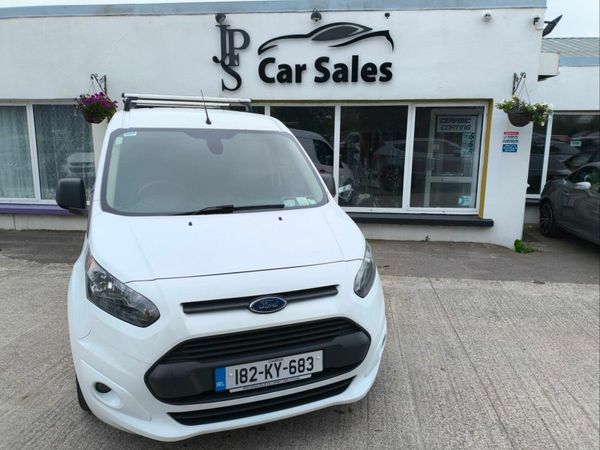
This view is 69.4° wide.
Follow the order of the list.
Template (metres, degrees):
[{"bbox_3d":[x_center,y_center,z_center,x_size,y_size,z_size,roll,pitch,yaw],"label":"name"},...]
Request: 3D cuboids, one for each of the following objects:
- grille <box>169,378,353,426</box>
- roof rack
[{"bbox_3d":[-0.146,0.832,2.084,0.940,0.115,0.110,-3,11,-20],"label":"grille"},{"bbox_3d":[-1.093,-1.174,4.255,1.200,0.135,0.820,-3,11,-20],"label":"roof rack"}]

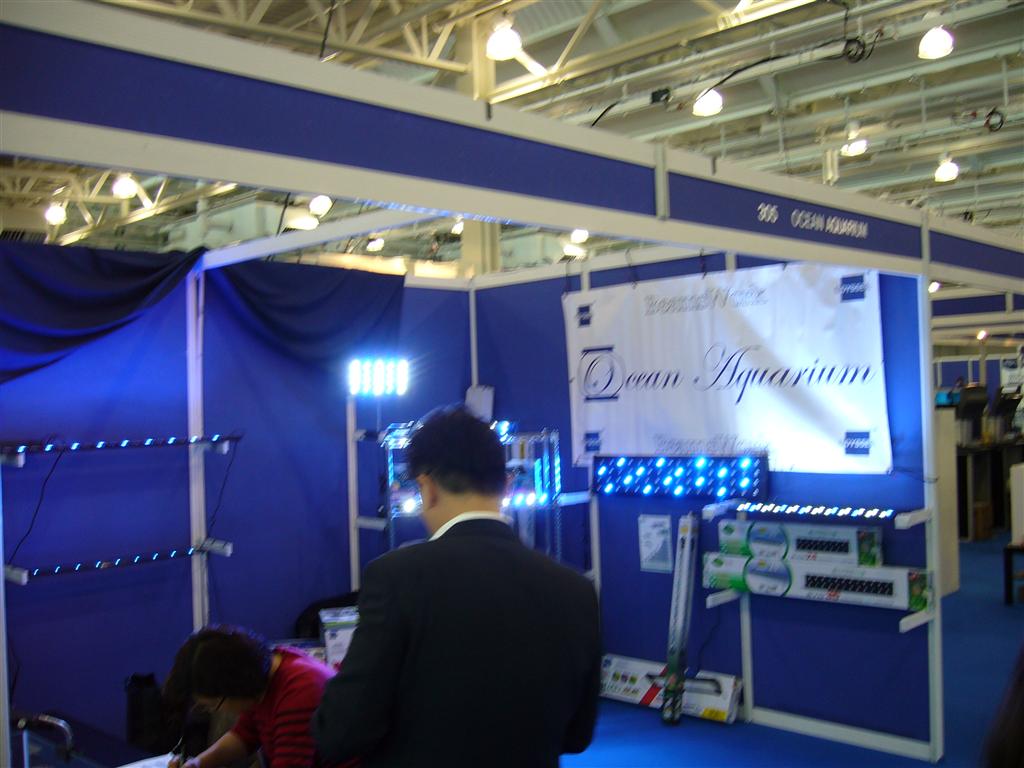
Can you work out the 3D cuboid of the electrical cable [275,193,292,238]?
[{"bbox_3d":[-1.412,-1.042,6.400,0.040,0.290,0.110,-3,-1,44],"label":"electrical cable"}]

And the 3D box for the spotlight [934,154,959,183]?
[{"bbox_3d":[10.220,-5.069,24.353,0.500,0.580,0.500,-3,-1,44],"label":"spotlight"}]

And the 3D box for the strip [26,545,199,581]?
[{"bbox_3d":[-1.851,0.834,4.869,0.040,0.035,0.910,-3,-1,44],"label":"strip"}]

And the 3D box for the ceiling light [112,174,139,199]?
[{"bbox_3d":[-8.542,-4.365,22.883,0.500,0.520,0.500,-3,-1,44],"label":"ceiling light"}]

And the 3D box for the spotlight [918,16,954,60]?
[{"bbox_3d":[6.147,-5.003,14.994,0.480,0.580,0.480,-3,-1,44],"label":"spotlight"}]

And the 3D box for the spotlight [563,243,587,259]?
[{"bbox_3d":[2.011,-4.296,33.320,0.550,0.480,0.650,-3,-1,44],"label":"spotlight"}]

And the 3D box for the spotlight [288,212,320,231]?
[{"bbox_3d":[-5.352,-4.191,26.705,0.550,0.450,0.700,-3,-1,44],"label":"spotlight"}]

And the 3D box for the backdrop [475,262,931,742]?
[{"bbox_3d":[0.837,0.528,5.738,2.940,2.450,0.050,-3,-1,44],"label":"backdrop"}]

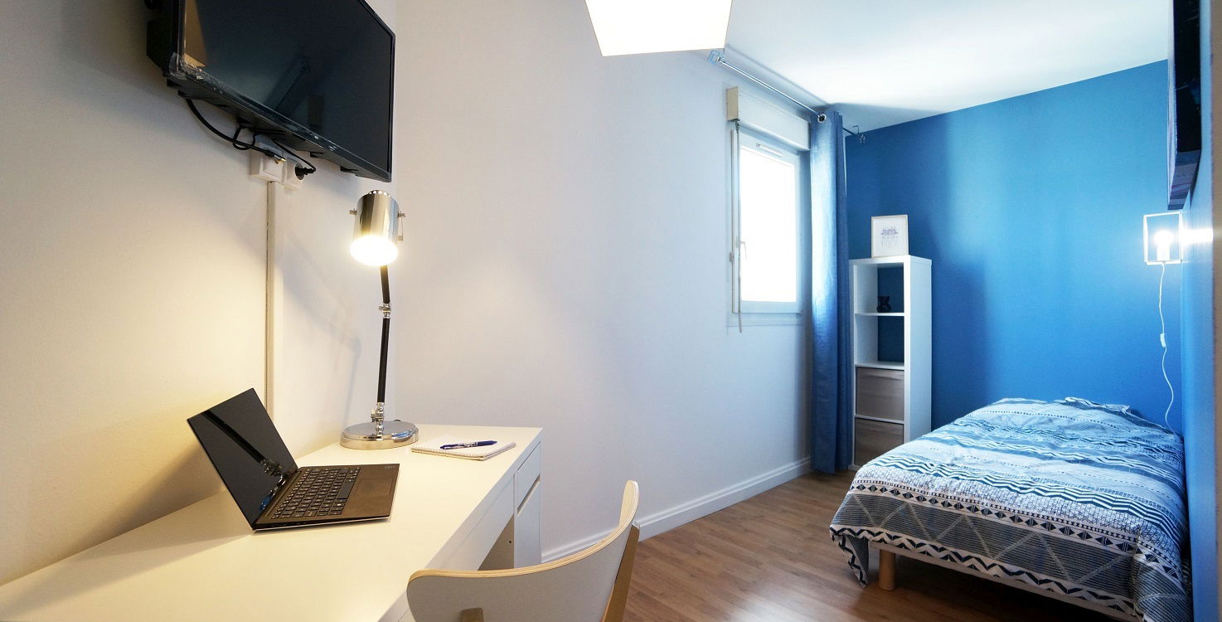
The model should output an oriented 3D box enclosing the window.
[{"bbox_3d":[0.974,-0.496,3.116,0.770,1.060,0.080,0,0,-41],"label":"window"}]

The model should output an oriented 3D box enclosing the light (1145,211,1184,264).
[{"bbox_3d":[2.688,-0.357,2.474,0.100,0.235,0.120,0,0,-41],"label":"light"}]

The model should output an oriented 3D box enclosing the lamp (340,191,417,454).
[{"bbox_3d":[-0.643,0.010,1.415,0.210,0.690,0.250,0,0,-18],"label":"lamp"}]

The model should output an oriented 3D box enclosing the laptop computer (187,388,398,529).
[{"bbox_3d":[-0.566,0.263,0.971,0.284,0.195,0.304,0,0,-19],"label":"laptop computer"}]

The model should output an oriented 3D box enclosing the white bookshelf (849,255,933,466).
[{"bbox_3d":[1.965,0.380,3.598,0.390,1.470,0.420,0,0,-41],"label":"white bookshelf"}]

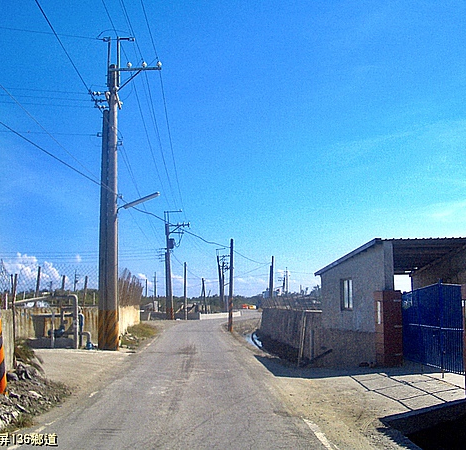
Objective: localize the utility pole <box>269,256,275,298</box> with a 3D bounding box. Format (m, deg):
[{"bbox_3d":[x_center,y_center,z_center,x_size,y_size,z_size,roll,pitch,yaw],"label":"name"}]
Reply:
[{"bbox_3d":[3.412,5.481,51.726,0.300,5.601,0.260,0,-7,0],"label":"utility pole"}]

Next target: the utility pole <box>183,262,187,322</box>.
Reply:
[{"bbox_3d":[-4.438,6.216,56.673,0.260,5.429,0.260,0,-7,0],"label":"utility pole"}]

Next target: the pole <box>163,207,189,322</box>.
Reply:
[{"bbox_3d":[-5.369,3.791,57.495,2.400,10.452,0.800,0,-7,-3],"label":"pole"}]

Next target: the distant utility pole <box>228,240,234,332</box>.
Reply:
[{"bbox_3d":[-0.122,3.262,32.653,0.240,5.045,0.240,0,-7,0],"label":"distant utility pole"}]

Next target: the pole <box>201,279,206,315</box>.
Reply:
[{"bbox_3d":[-4.154,10.118,85.409,0.350,5.158,0.300,0,-7,0],"label":"pole"}]

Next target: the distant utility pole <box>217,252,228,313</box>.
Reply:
[{"bbox_3d":[-1.650,9.273,99.640,2.000,10.533,0.700,0,-7,0],"label":"distant utility pole"}]

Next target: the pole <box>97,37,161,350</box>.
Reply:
[{"bbox_3d":[-3.550,-1.265,20.841,2.100,10.955,0.650,0,-7,-3],"label":"pole"}]

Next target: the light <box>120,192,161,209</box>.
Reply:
[{"bbox_3d":[-3.203,-0.768,20.726,1.419,0.706,0.180,-1,-7,5],"label":"light"}]

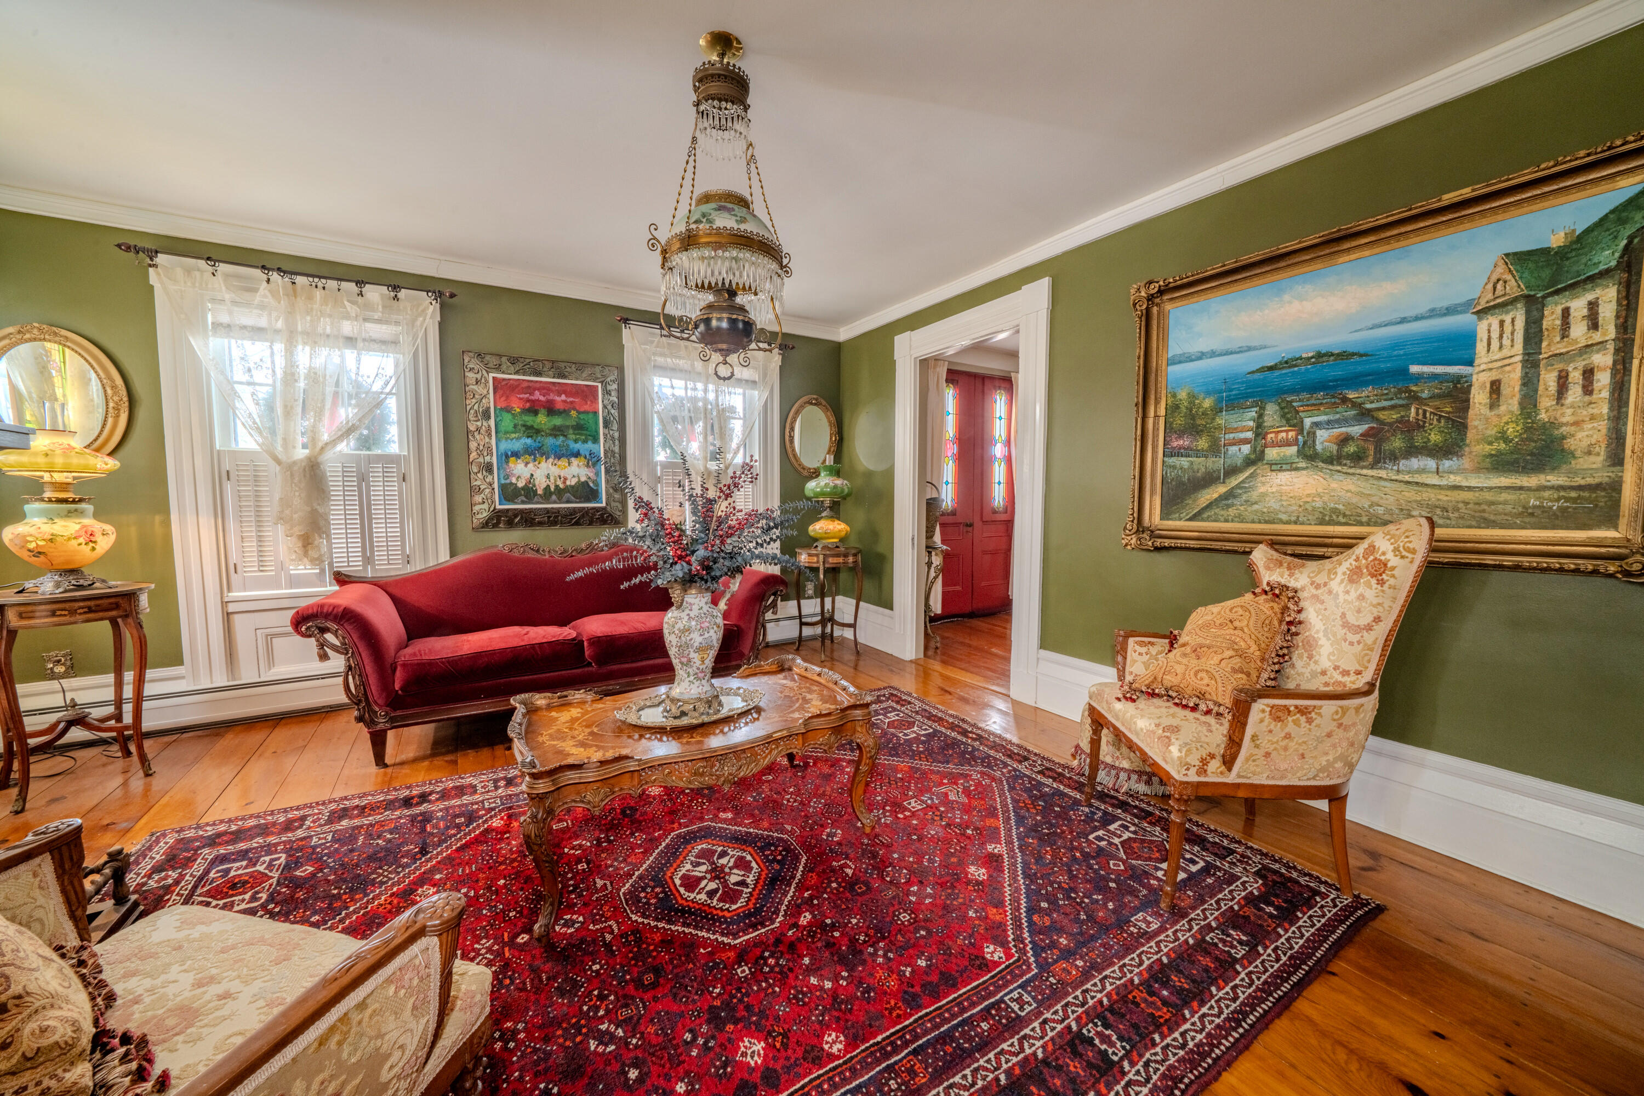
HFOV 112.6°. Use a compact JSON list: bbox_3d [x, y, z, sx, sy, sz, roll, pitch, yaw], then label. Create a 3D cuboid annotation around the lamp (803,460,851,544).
[{"bbox_3d":[0.050,-0.332,3.999,0.340,0.630,0.340,0,5,0],"label":"lamp"}]

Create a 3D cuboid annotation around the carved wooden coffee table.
[{"bbox_3d":[-0.413,0.724,1.834,1.070,0.465,0.620,-2,5,-28],"label":"carved wooden coffee table"}]

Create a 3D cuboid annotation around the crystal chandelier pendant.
[{"bbox_3d":[-0.291,-0.989,1.614,0.380,0.940,0.380,-2,5,-28],"label":"crystal chandelier pendant"}]

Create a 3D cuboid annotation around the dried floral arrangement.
[{"bbox_3d":[-0.419,-0.072,1.762,0.720,0.440,0.580,-2,5,-28],"label":"dried floral arrangement"}]

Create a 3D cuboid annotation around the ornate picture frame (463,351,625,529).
[{"bbox_3d":[-1.656,-0.636,3.353,0.850,1.005,0.050,-2,5,-28],"label":"ornate picture frame"}]

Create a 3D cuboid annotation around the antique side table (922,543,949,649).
[{"bbox_3d":[0.725,0.384,4.184,0.380,0.750,0.450,-3,6,-34],"label":"antique side table"}]

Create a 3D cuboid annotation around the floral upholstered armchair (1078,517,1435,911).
[{"bbox_3d":[1.256,0.438,1.713,0.700,1.065,0.630,0,5,3],"label":"floral upholstered armchair"}]

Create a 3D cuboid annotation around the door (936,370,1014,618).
[{"bbox_3d":[1.413,-0.464,5.143,1.100,2.270,0.070,-2,5,-28],"label":"door"}]

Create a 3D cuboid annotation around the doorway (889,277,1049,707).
[{"bbox_3d":[0.877,-0.296,3.397,0.150,2.240,1.190,-3,6,-34],"label":"doorway"}]

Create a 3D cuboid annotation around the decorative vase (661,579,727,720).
[{"bbox_3d":[-0.412,0.327,1.794,0.240,0.430,0.220,-2,5,-28],"label":"decorative vase"}]

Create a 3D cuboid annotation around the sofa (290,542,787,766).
[{"bbox_3d":[-1.310,0.419,2.986,2.140,0.880,0.790,-2,5,-28],"label":"sofa"}]

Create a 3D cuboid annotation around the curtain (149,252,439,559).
[{"bbox_3d":[-2.559,-0.604,2.787,1.060,1.420,0.120,-2,5,-28],"label":"curtain"}]

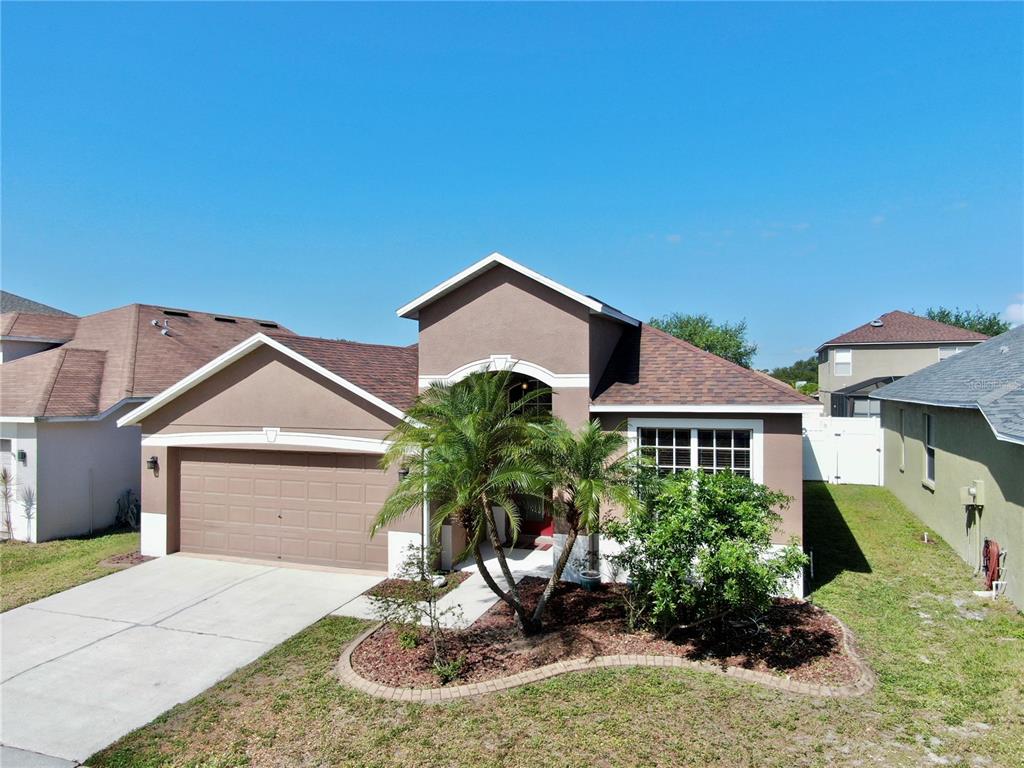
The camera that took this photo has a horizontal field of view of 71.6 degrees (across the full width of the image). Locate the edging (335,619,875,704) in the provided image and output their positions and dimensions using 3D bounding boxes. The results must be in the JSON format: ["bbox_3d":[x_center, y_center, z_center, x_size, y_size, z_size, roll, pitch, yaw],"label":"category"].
[{"bbox_3d":[1.200,3.280,8.900,6.900,0.140,3.000,0,0,0],"label":"edging"}]

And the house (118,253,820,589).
[{"bbox_3d":[1.032,0.330,19.038,12.800,5.900,16.500,0,0,19],"label":"house"}]

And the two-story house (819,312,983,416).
[{"bbox_3d":[25.039,-0.820,46.360,9.600,8.200,10.500,0,0,19],"label":"two-story house"}]

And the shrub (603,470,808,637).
[{"bbox_3d":[2.650,2.220,9.650,2.700,2.150,2.200,0,0,19],"label":"shrub"}]

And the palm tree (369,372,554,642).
[{"bbox_3d":[-0.670,1.530,9.500,2.350,3.500,2.300,0,0,0],"label":"palm tree"}]

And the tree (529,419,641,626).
[{"bbox_3d":[1.000,1.860,9.750,1.650,2.850,1.600,0,0,19],"label":"tree"}]

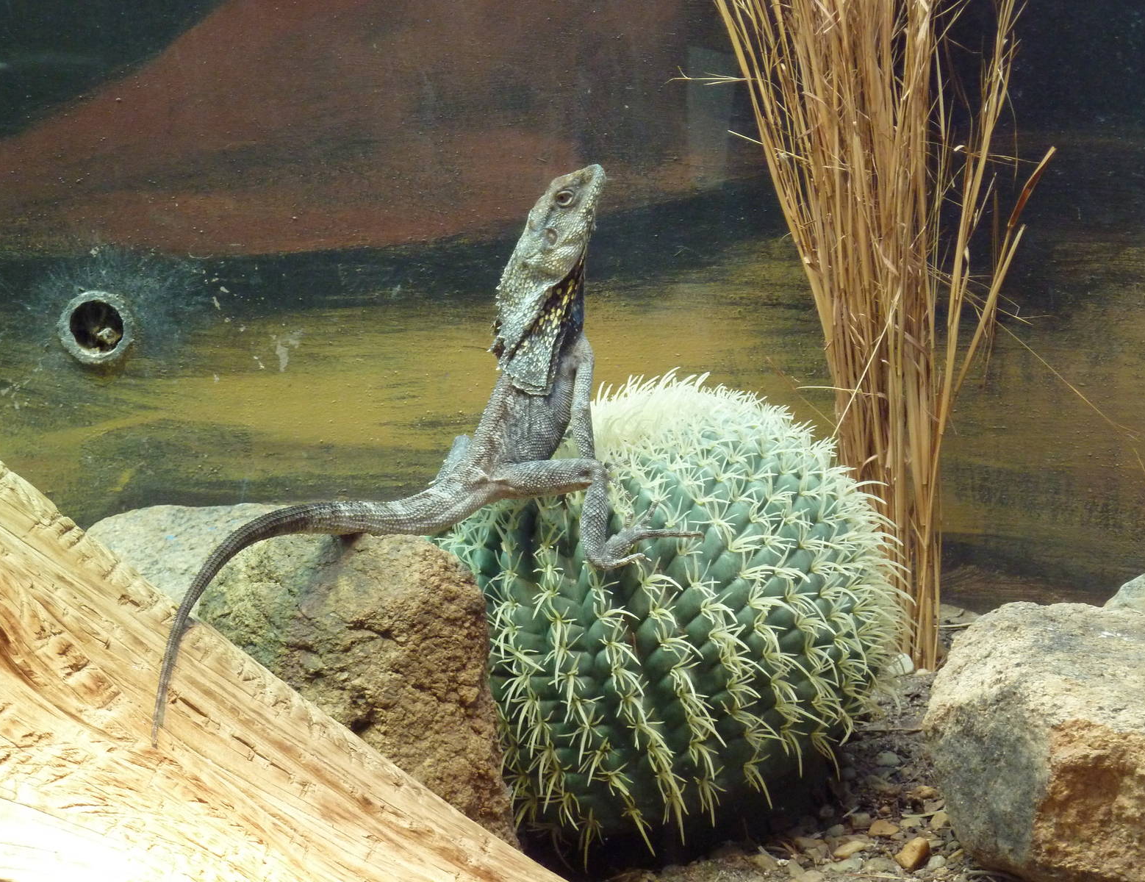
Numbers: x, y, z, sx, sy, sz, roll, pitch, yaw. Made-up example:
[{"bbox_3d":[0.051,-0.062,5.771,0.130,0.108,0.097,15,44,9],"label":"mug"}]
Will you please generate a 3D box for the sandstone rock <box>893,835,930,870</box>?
[{"bbox_3d":[0.187,0.227,2.222,0.019,0.015,0.016,-7,14,-29],"label":"sandstone rock"}]

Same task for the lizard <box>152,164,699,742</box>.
[{"bbox_3d":[-0.079,0.007,2.190,0.290,0.285,0.170,-1,12,-7],"label":"lizard"}]

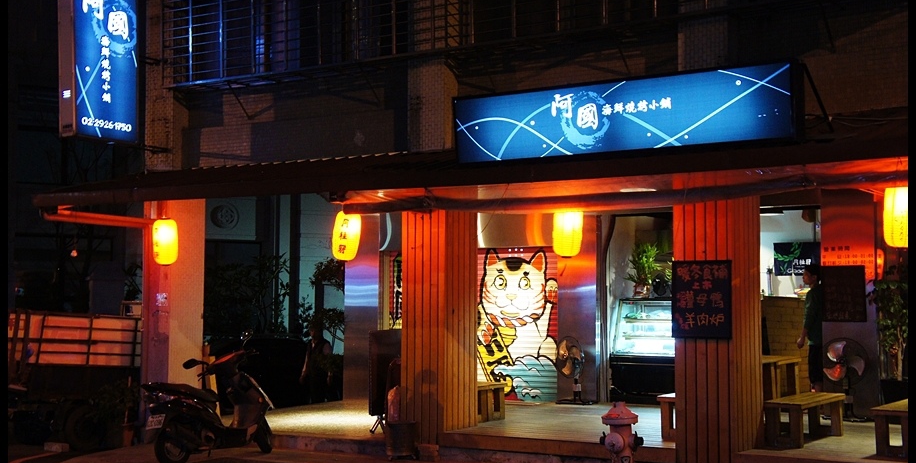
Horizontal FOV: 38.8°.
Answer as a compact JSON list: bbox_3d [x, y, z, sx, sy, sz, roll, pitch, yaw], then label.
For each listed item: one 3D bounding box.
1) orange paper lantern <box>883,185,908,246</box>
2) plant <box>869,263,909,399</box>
[{"bbox_3d":[2.984,-0.105,8.792,0.240,0.450,0.240,-2,-4,35],"label":"orange paper lantern"},{"bbox_3d":[4.692,1.167,13.861,0.650,1.600,0.650,-2,-4,34],"label":"plant"}]

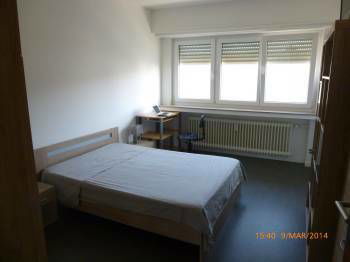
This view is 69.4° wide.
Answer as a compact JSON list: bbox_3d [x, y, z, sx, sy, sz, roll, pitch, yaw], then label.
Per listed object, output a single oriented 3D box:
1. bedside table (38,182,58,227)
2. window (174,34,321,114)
[{"bbox_3d":[-1.489,0.775,2.527,0.385,0.392,0.392,6,13,24],"label":"bedside table"},{"bbox_3d":[1.169,-1.103,4.825,2.634,1.325,0.089,5,13,22],"label":"window"}]

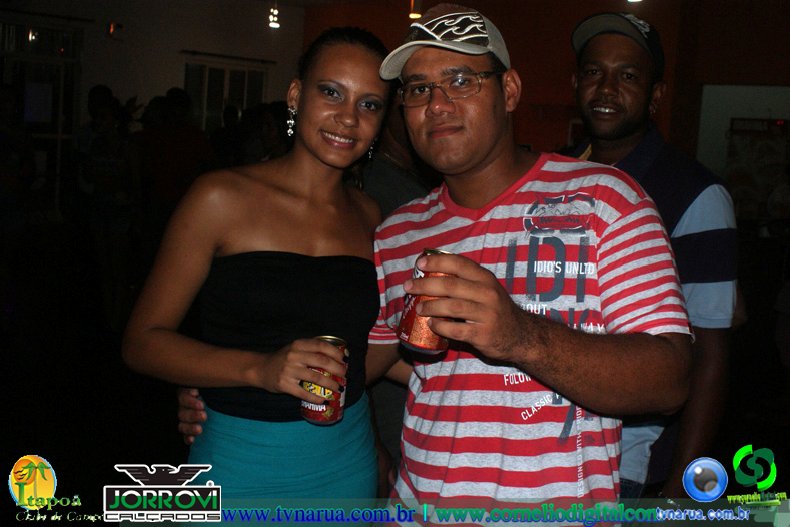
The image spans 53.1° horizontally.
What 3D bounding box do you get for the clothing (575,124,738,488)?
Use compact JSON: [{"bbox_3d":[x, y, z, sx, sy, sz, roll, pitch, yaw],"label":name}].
[{"bbox_3d":[0.455,0.090,1.610,0.520,0.740,0.320,6,4,30],"label":"clothing"}]

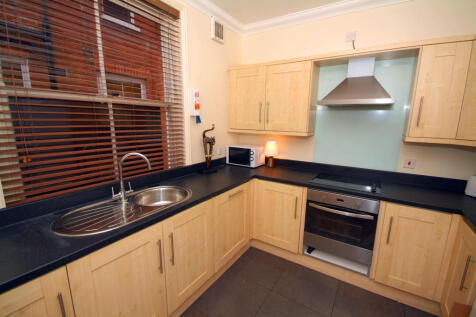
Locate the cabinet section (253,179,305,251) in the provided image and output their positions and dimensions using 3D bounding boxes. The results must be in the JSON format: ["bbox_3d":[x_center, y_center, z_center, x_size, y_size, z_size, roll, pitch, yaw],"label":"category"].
[{"bbox_3d":[0.553,0.601,2.396,0.558,0.730,0.480,7,11,32],"label":"cabinet section"}]

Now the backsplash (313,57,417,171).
[{"bbox_3d":[1.292,-0.455,2.151,0.855,1.125,0.012,7,11,31],"label":"backsplash"}]

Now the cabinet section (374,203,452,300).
[{"bbox_3d":[1.516,0.714,1.786,0.418,0.730,0.480,7,11,32],"label":"cabinet section"}]

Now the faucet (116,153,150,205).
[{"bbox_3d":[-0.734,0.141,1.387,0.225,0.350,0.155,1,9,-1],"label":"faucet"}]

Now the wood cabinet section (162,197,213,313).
[{"bbox_3d":[-0.555,0.706,1.663,0.480,0.730,0.493,7,11,32],"label":"wood cabinet section"}]

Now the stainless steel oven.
[{"bbox_3d":[1.071,0.611,2.067,0.585,0.642,0.560,7,11,31],"label":"stainless steel oven"}]

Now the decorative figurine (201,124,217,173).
[{"bbox_3d":[-0.324,-0.119,2.326,0.190,0.570,0.095,-1,10,-13],"label":"decorative figurine"}]

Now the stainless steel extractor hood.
[{"bbox_3d":[1.158,-0.739,1.939,0.600,0.450,0.430,7,11,31],"label":"stainless steel extractor hood"}]

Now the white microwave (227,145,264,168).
[{"bbox_3d":[0.115,-0.041,2.816,0.446,0.263,0.320,6,11,29],"label":"white microwave"}]

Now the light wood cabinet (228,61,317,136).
[{"bbox_3d":[0.397,-0.707,2.484,1.040,0.799,0.320,7,11,31],"label":"light wood cabinet"}]

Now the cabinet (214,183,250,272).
[{"bbox_3d":[-0.285,0.617,2.140,0.570,0.727,0.614,7,11,31],"label":"cabinet"}]

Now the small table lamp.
[{"bbox_3d":[0.443,-0.046,2.641,0.185,0.350,0.185,7,11,31],"label":"small table lamp"}]

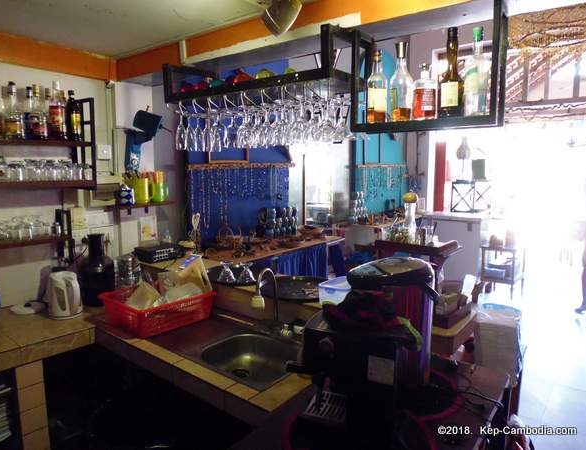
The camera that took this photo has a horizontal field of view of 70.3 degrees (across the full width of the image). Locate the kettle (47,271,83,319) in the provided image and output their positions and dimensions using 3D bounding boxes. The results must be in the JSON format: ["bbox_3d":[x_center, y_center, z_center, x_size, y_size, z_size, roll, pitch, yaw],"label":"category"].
[{"bbox_3d":[-1.155,0.341,2.109,0.190,0.230,0.155,4,8,23],"label":"kettle"}]

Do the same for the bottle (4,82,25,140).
[{"bbox_3d":[-1.362,-0.555,2.034,0.088,0.272,0.082,-2,8,-22],"label":"bottle"}]

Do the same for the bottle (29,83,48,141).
[{"bbox_3d":[-1.315,-0.580,2.160,0.078,0.278,0.080,6,10,38],"label":"bottle"}]

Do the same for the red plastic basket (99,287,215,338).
[{"bbox_3d":[-0.659,0.398,2.053,0.340,0.136,0.406,7,10,42],"label":"red plastic basket"}]

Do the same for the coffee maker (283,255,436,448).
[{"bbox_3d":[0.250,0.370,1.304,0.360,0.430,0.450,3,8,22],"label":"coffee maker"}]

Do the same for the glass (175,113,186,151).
[{"bbox_3d":[-0.601,-0.504,2.242,0.062,0.200,0.062,6,9,37],"label":"glass"}]

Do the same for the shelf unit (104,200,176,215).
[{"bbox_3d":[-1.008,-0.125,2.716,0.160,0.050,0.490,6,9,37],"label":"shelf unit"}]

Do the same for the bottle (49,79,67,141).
[{"bbox_3d":[-1.235,-0.598,2.193,0.082,0.300,0.080,-1,8,-17],"label":"bottle"}]

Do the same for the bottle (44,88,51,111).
[{"bbox_3d":[-1.318,-0.593,2.251,0.075,0.275,0.075,-3,8,-25],"label":"bottle"}]

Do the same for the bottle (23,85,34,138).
[{"bbox_3d":[-1.369,-0.579,2.173,0.068,0.270,0.068,6,10,38],"label":"bottle"}]

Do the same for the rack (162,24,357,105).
[{"bbox_3d":[-0.182,-0.713,1.990,1.040,0.200,0.285,6,9,37],"label":"rack"}]

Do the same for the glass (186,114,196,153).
[{"bbox_3d":[-0.558,-0.499,2.274,0.054,0.203,0.054,6,10,38],"label":"glass"}]

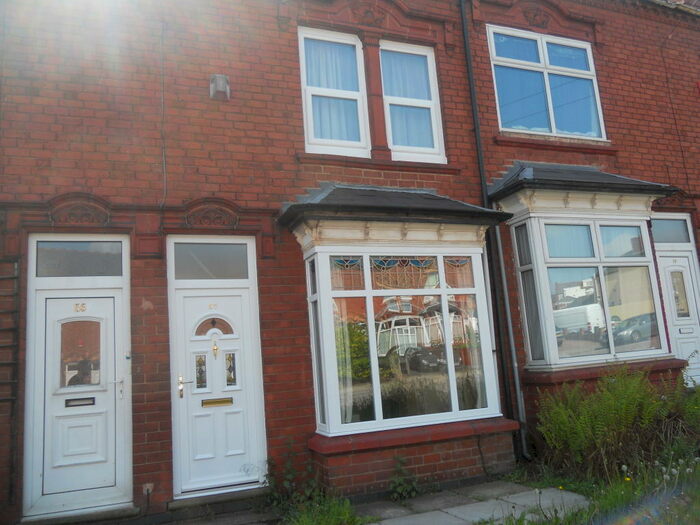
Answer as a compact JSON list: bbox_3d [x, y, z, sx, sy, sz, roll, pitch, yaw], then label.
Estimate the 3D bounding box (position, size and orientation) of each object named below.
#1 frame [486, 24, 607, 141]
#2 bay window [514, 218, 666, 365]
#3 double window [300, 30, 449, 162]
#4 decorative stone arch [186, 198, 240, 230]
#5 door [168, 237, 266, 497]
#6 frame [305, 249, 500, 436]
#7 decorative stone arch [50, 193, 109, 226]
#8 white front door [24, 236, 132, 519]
[{"bbox_3d":[2.922,-2.636,8.105,1.994,1.633,0.090,0,-11,-22],"label":"frame"},{"bbox_3d":[3.226,0.370,7.254,2.099,1.899,0.413,0,-11,-22],"label":"bay window"},{"bbox_3d":[0.297,-2.069,6.907,1.920,1.633,0.090,0,-11,-22],"label":"double window"},{"bbox_3d":[-1.448,-0.509,5.735,0.562,0.326,0.110,0,-11,-22],"label":"decorative stone arch"},{"bbox_3d":[-1.366,0.991,5.591,0.925,2.578,0.090,0,-11,-22],"label":"door"},{"bbox_3d":[0.610,0.818,6.086,2.057,1.899,0.413,0,-11,-22],"label":"frame"},{"bbox_3d":[-2.599,-0.507,5.261,0.534,0.332,0.110,0,-11,-22],"label":"decorative stone arch"},{"bbox_3d":[-2.524,0.973,5.118,0.894,2.533,0.090,0,-11,-22],"label":"white front door"}]

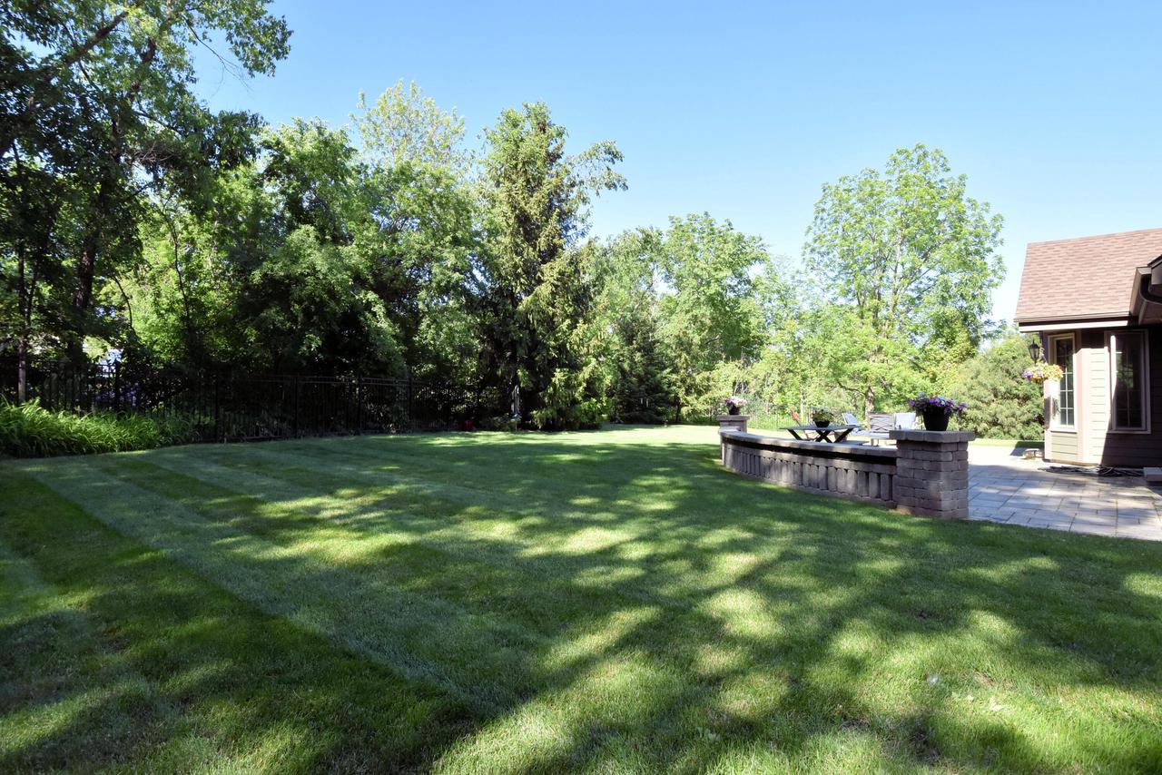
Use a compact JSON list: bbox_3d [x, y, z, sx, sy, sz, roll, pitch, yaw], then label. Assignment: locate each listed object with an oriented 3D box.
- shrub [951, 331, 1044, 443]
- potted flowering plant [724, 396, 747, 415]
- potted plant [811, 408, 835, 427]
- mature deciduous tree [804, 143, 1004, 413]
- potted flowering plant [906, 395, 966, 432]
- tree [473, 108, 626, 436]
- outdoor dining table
[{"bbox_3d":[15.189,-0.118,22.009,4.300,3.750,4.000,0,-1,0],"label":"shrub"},{"bbox_3d":[3.356,0.420,13.294,0.470,0.420,0.450,0,-1,0],"label":"potted flowering plant"},{"bbox_3d":[4.772,0.570,12.090,0.480,0.400,0.460,0,-1,0],"label":"potted plant"},{"bbox_3d":[14.931,-4.588,28.420,9.000,13.000,8.600,0,-1,0],"label":"mature deciduous tree"},{"bbox_3d":[3.940,0.266,6.796,0.640,0.410,0.580,0,-1,0],"label":"potted flowering plant"},{"bbox_3d":[-1.458,-5.319,27.138,6.400,14.300,6.200,0,-1,0],"label":"tree"},{"bbox_3d":[4.760,1.143,12.096,0.940,0.745,2.000,-1,-2,38],"label":"outdoor dining table"}]

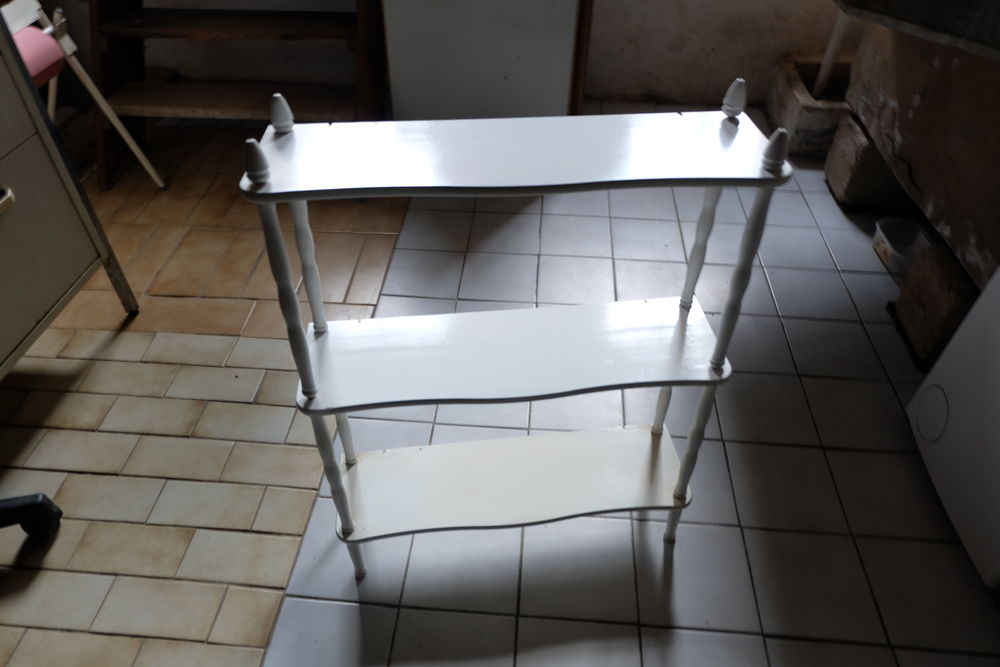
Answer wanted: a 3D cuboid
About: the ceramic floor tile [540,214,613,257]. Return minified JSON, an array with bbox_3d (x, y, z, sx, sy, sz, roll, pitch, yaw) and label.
[{"bbox_3d":[0.220,-0.278,1.929,0.200,0.010,0.201,3,44,3],"label":"ceramic floor tile"}]

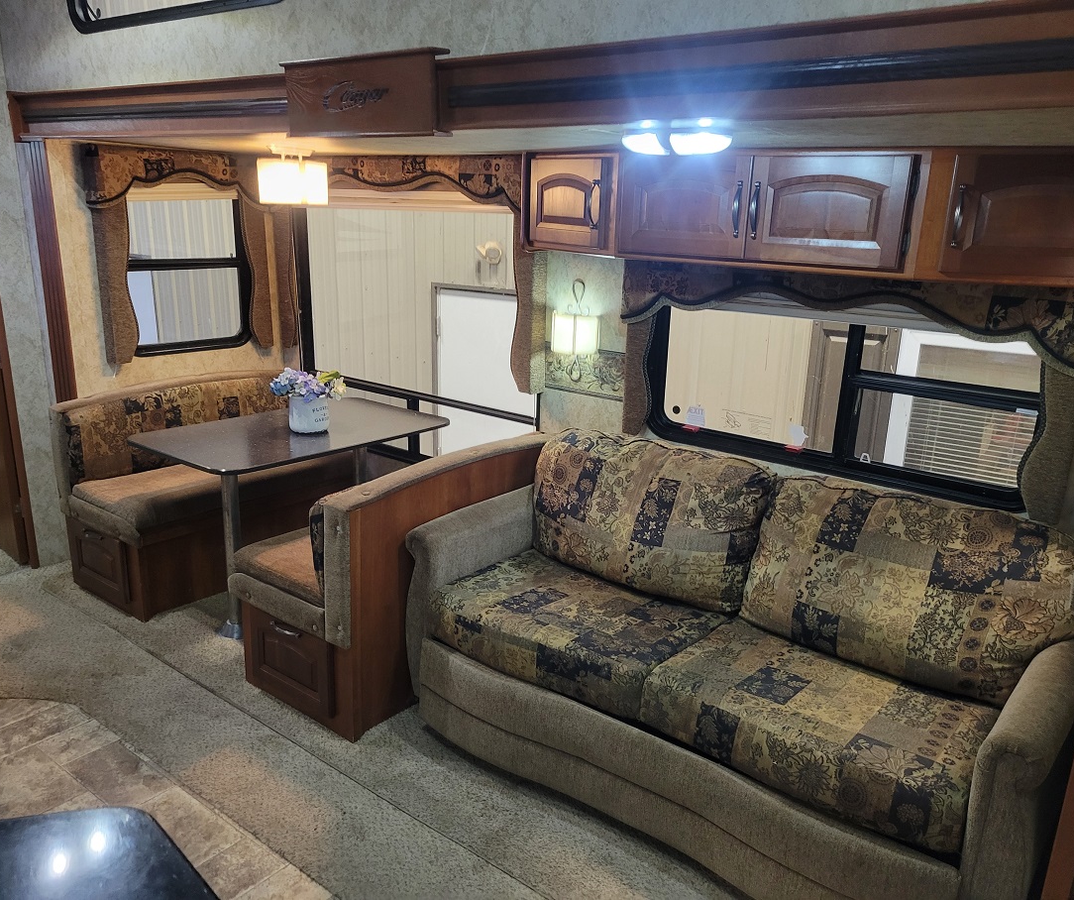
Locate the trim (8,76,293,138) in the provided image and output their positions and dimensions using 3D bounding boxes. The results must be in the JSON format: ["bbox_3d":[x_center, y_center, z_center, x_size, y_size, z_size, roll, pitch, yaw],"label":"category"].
[{"bbox_3d":[-1.339,-1.105,2.959,1.630,0.158,0.098,14,20,36],"label":"trim"}]

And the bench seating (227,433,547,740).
[{"bbox_3d":[-0.452,0.346,3.220,0.636,0.810,1.092,14,20,36],"label":"bench seating"}]

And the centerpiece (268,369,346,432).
[{"bbox_3d":[-0.874,-0.197,3.465,0.240,0.225,0.240,2,16,0],"label":"centerpiece"}]

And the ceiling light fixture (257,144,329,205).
[{"bbox_3d":[-0.873,-0.978,3.216,0.228,0.196,0.139,14,20,36],"label":"ceiling light fixture"}]

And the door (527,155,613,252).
[{"bbox_3d":[0.095,-0.780,2.837,0.342,0.282,0.041,14,20,36],"label":"door"}]

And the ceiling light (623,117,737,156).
[{"bbox_3d":[0.333,-0.703,2.084,0.269,0.055,0.130,14,20,36],"label":"ceiling light"}]

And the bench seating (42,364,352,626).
[{"bbox_3d":[-1.371,0.123,3.920,0.673,0.807,1.092,14,20,36],"label":"bench seating"}]

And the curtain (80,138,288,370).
[{"bbox_3d":[-1.506,-0.841,3.909,0.130,0.872,0.782,14,20,36],"label":"curtain"}]

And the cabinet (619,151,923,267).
[{"bbox_3d":[0.662,-0.684,2.561,0.877,0.301,0.277,14,20,36],"label":"cabinet"}]

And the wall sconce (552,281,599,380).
[{"bbox_3d":[0.126,-0.422,3.206,0.171,0.363,0.106,14,20,36],"label":"wall sconce"}]

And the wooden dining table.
[{"bbox_3d":[-0.933,0.273,3.565,0.636,0.737,1.001,14,20,36],"label":"wooden dining table"}]

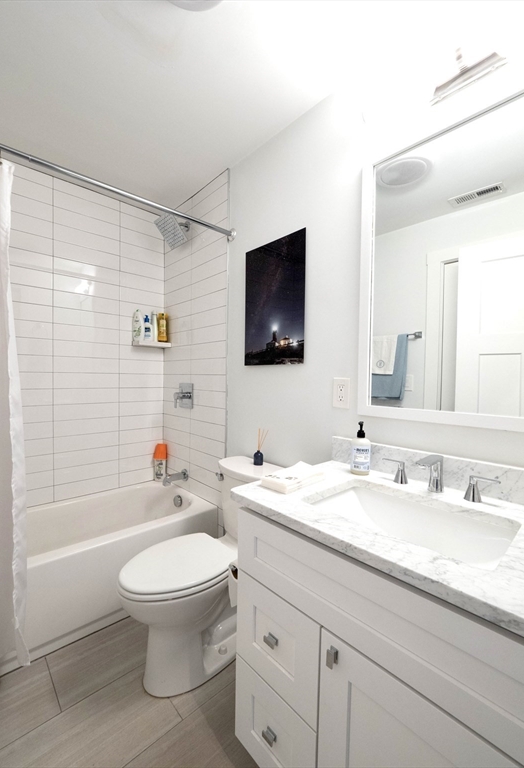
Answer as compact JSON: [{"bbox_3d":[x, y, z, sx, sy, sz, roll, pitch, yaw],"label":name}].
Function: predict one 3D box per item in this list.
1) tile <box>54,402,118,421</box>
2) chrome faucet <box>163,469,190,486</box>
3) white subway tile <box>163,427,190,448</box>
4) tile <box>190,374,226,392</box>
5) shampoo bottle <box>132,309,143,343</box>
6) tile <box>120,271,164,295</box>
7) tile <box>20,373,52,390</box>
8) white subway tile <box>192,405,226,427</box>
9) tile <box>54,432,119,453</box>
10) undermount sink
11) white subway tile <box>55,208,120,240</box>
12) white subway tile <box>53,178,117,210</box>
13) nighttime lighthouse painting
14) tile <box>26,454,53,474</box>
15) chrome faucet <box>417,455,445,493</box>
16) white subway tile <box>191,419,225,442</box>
[{"bbox_3d":[-1.176,0.187,2.114,0.401,0.101,0.010,-1,2,-43],"label":"tile"},{"bbox_3d":[-0.605,0.649,2.160,0.163,0.069,0.061,-1,2,-43],"label":"chrome faucet"},{"bbox_3d":[-0.637,0.393,2.318,0.010,0.100,0.401,-1,2,-43],"label":"white subway tile"},{"bbox_3d":[-0.348,-0.006,2.009,0.010,0.101,0.407,-1,2,-43],"label":"tile"},{"bbox_3d":[-0.893,-0.424,2.251,0.077,0.230,0.050,1,2,-11],"label":"shampoo bottle"},{"bbox_3d":[-0.886,-0.744,2.319,0.331,0.101,0.010,-1,2,-43],"label":"tile"},{"bbox_3d":[-1.450,-0.018,1.811,0.396,0.101,0.012,-1,2,-43],"label":"tile"},{"bbox_3d":[-0.354,0.199,2.018,0.010,0.100,0.405,-1,2,-43],"label":"white subway tile"},{"bbox_3d":[-1.179,0.395,2.119,0.401,0.101,0.010,-1,2,-43],"label":"tile"},{"bbox_3d":[0.378,0.436,0.826,0.317,0.149,0.456,-1,2,-43],"label":"undermount sink"},{"bbox_3d":[-1.158,-1.058,2.067,0.398,0.102,0.010,-1,2,-43],"label":"white subway tile"},{"bbox_3d":[-1.144,-1.244,2.054,0.397,0.076,0.010,-1,2,-43],"label":"white subway tile"},{"bbox_3d":[0.061,-0.402,1.562,0.020,0.613,0.415,-1,2,-43],"label":"nighttime lighthouse painting"},{"bbox_3d":[-1.462,0.497,1.825,0.400,0.100,0.010,-1,2,-43],"label":"tile"},{"bbox_3d":[0.497,0.276,0.921,0.124,0.101,0.042,-1,2,-43],"label":"chrome faucet"},{"bbox_3d":[-0.356,0.302,2.021,0.010,0.100,0.405,-1,2,-43],"label":"white subway tile"}]

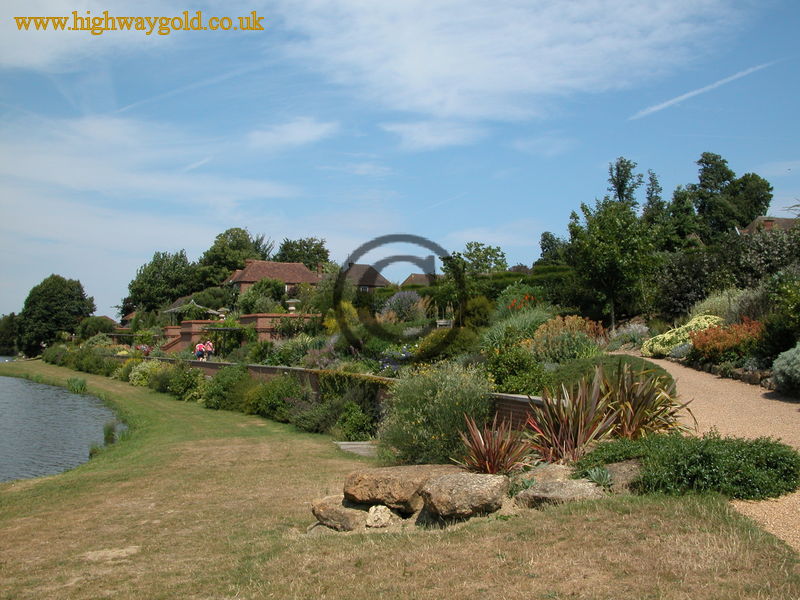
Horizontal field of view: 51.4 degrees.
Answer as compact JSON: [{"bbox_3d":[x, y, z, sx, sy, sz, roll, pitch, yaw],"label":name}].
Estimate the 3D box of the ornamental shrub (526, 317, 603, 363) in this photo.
[{"bbox_3d":[4.277,1.072,21.500,1.960,1.270,1.700,-1,-3,11],"label":"ornamental shrub"}]

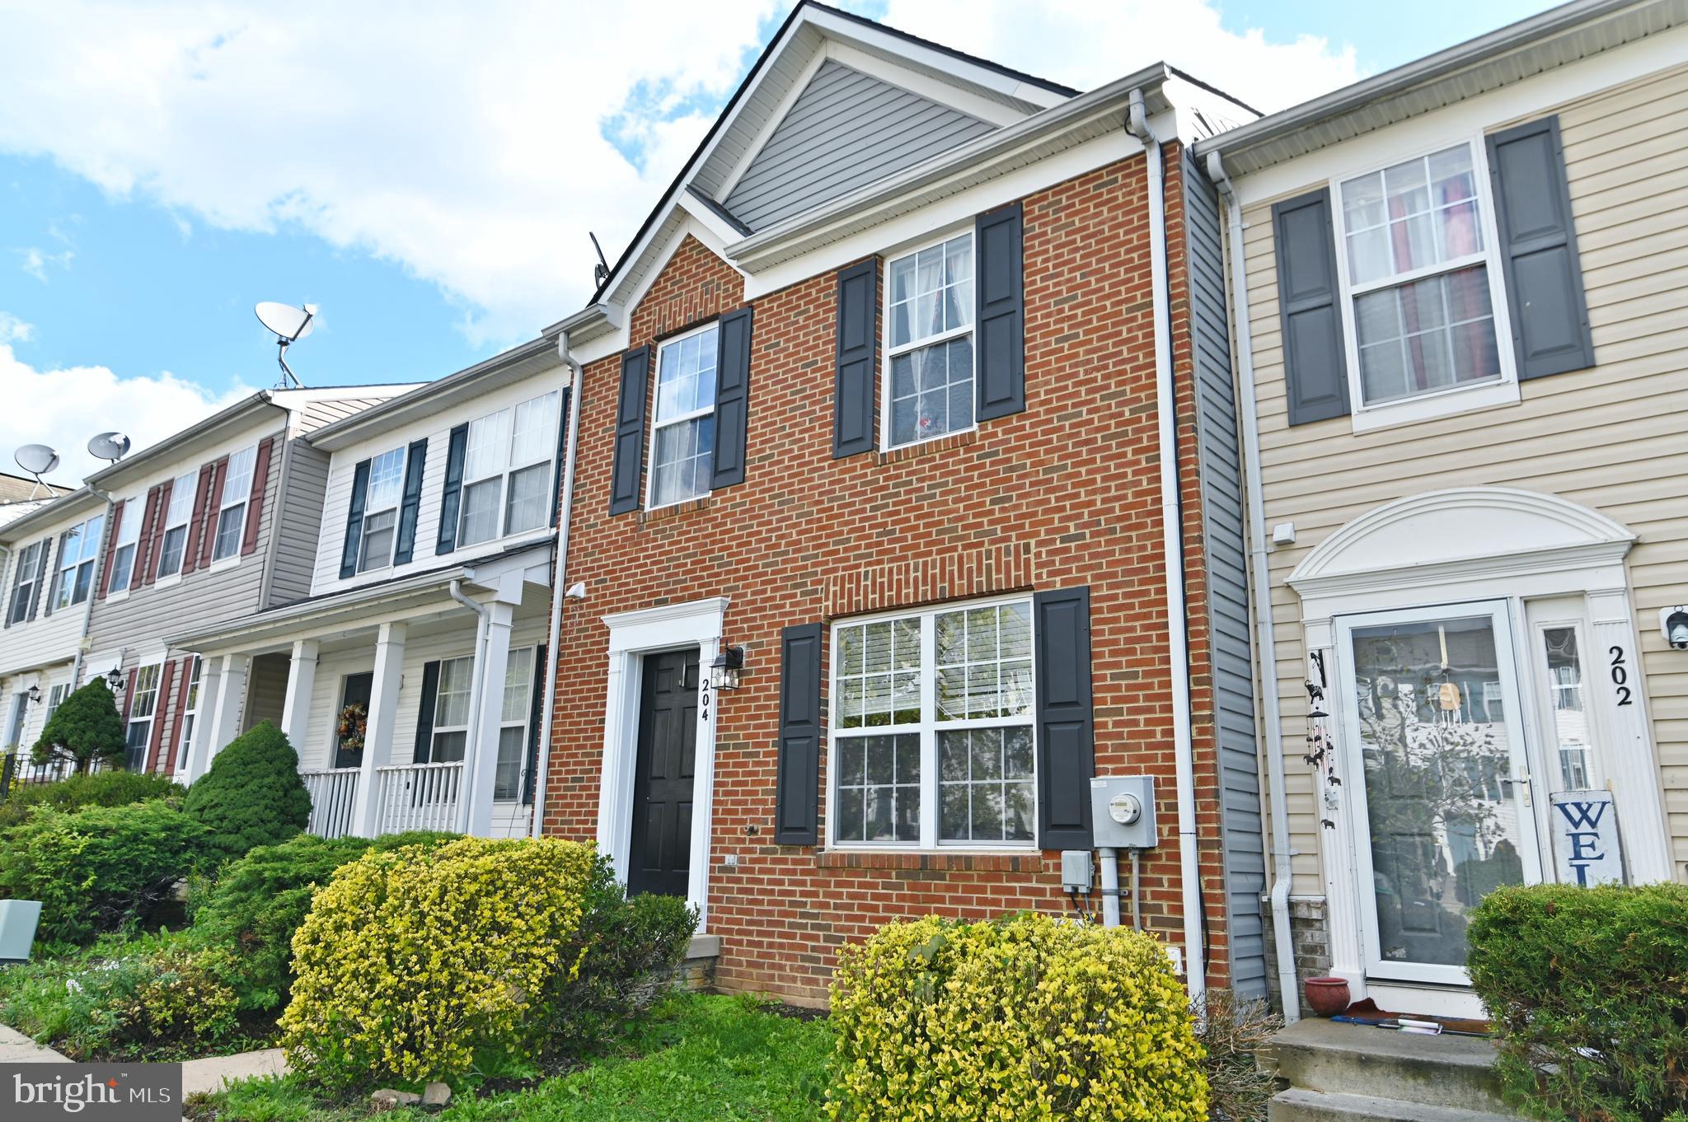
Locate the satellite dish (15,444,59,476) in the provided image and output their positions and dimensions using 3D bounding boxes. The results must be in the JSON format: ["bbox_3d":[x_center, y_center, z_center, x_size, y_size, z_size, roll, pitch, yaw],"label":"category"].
[{"bbox_3d":[-16.382,-2.112,23.003,0.620,0.620,0.850,-8,-17,31],"label":"satellite dish"}]

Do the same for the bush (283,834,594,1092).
[{"bbox_3d":[-2.301,2.285,6.545,1.420,1.270,1.620,-10,-18,37],"label":"bush"}]

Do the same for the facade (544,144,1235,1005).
[{"bbox_3d":[-0.259,-0.065,8.457,6.080,6.360,0.280,-10,-18,37],"label":"facade"}]

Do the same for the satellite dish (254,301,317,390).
[{"bbox_3d":[-7.347,-2.957,14.912,0.700,1.180,0.830,-9,-18,35],"label":"satellite dish"}]

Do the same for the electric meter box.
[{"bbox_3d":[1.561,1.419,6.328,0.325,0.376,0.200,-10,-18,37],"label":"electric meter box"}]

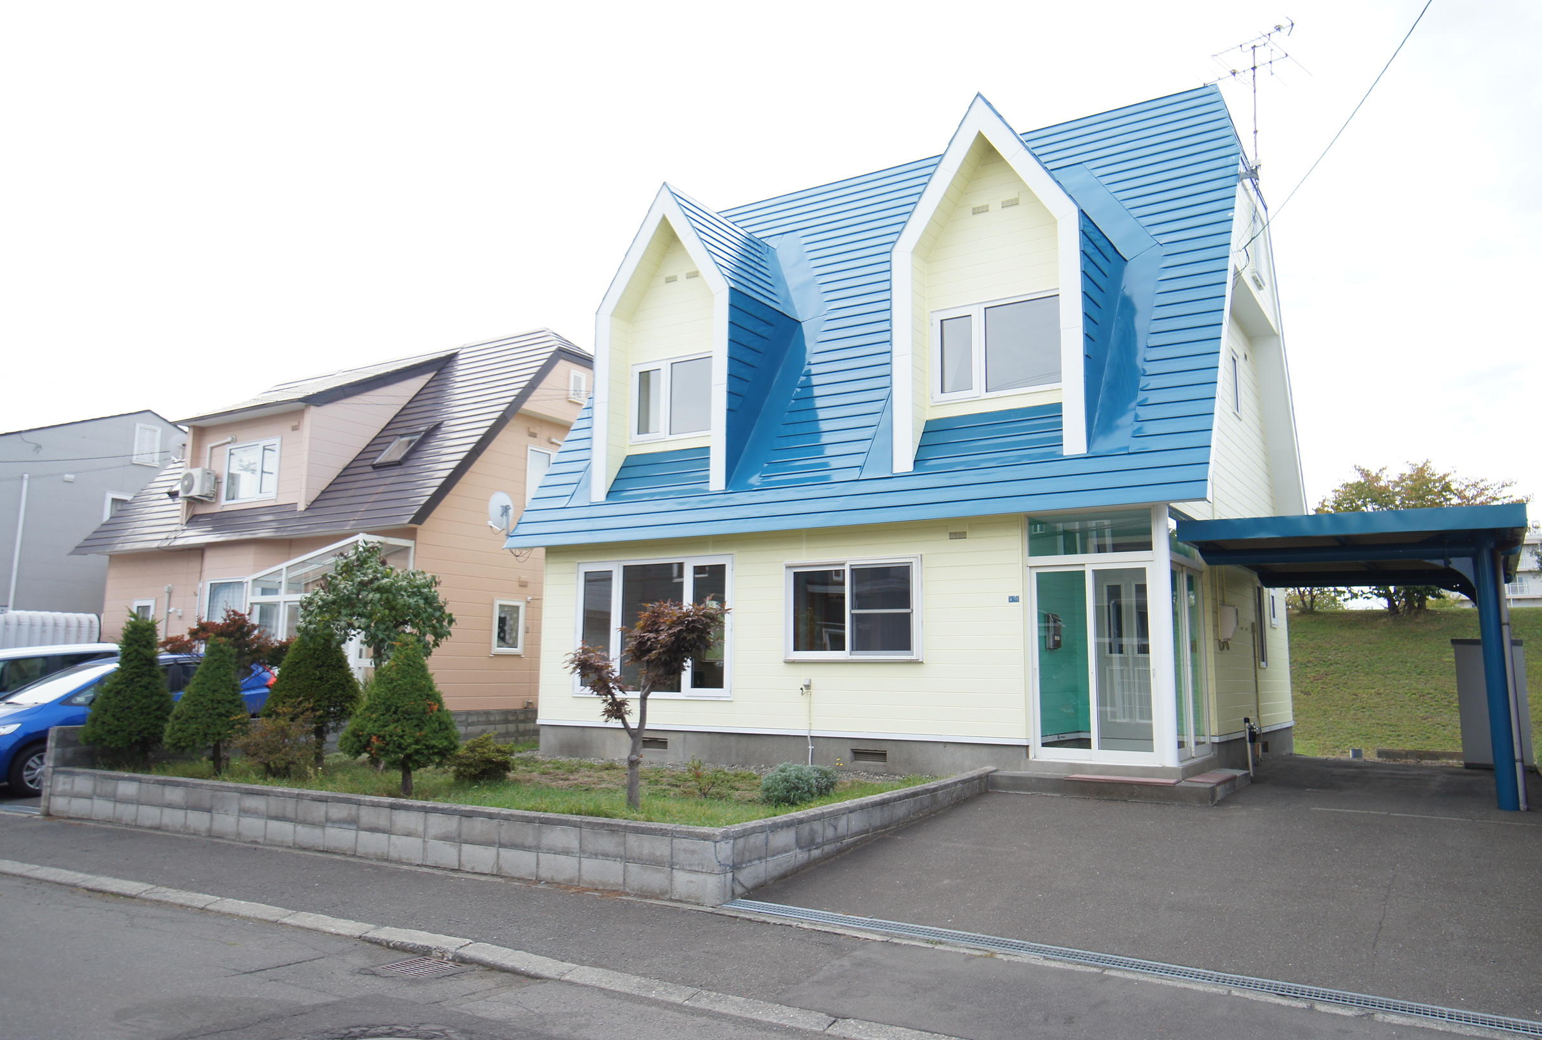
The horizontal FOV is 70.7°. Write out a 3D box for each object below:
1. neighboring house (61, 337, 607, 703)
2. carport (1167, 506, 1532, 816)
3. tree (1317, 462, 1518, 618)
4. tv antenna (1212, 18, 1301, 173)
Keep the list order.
[{"bbox_3d":[-8.150,0.399,22.822,10.500,7.700,7.700,-4,-9,32],"label":"neighboring house"},{"bbox_3d":[6.613,1.559,11.989,2.840,2.690,5.400,-4,-9,32],"label":"carport"},{"bbox_3d":[13.386,0.329,22.479,3.500,3.150,3.400,-4,-9,32],"label":"tree"},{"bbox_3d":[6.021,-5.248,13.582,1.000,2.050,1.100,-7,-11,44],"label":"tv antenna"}]

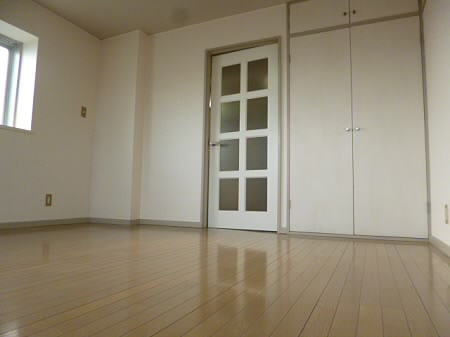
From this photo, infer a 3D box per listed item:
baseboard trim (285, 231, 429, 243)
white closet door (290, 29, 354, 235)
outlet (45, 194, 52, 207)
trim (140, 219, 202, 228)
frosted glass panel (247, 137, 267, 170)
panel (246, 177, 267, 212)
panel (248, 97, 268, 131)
[{"bbox_3d":[1.102,0.584,2.670,1.098,0.029,0.020,-1,-6,24],"label":"baseboard trim"},{"bbox_3d":[0.880,-0.352,2.879,0.550,1.873,0.030,-1,-6,24],"label":"white closet door"},{"bbox_3d":[-1.765,0.321,3.130,0.010,0.122,0.072,-1,-6,24],"label":"outlet"},{"bbox_3d":[-0.615,0.608,3.431,0.826,0.056,0.012,-1,-6,24],"label":"trim"},{"bbox_3d":[0.326,-0.150,3.161,0.223,0.332,0.015,-2,-6,26],"label":"frosted glass panel"},{"bbox_3d":[0.318,0.262,3.121,0.223,0.332,0.015,-2,-6,26],"label":"panel"},{"bbox_3d":[0.336,-0.560,3.200,0.223,0.332,0.015,-2,-6,26],"label":"panel"}]

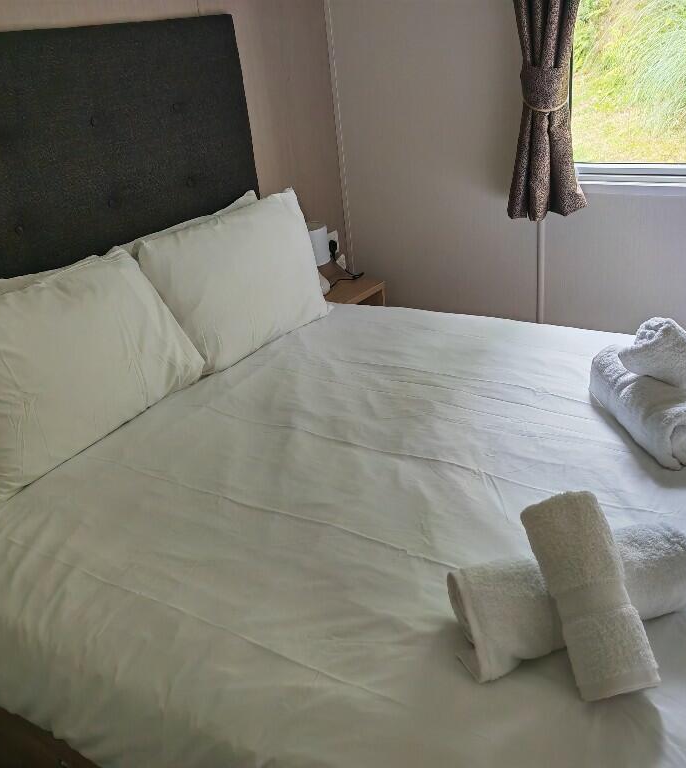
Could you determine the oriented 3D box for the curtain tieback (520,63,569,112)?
[{"bbox_3d":[0.632,-0.937,2.538,0.148,0.125,0.106,13,30,36],"label":"curtain tieback"}]

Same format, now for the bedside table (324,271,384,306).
[{"bbox_3d":[-0.018,-0.128,3.228,0.246,0.504,0.378,13,30,36],"label":"bedside table"}]

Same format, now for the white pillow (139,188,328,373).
[{"bbox_3d":[-0.298,-0.325,2.476,0.163,0.422,0.634,-14,13,44],"label":"white pillow"}]

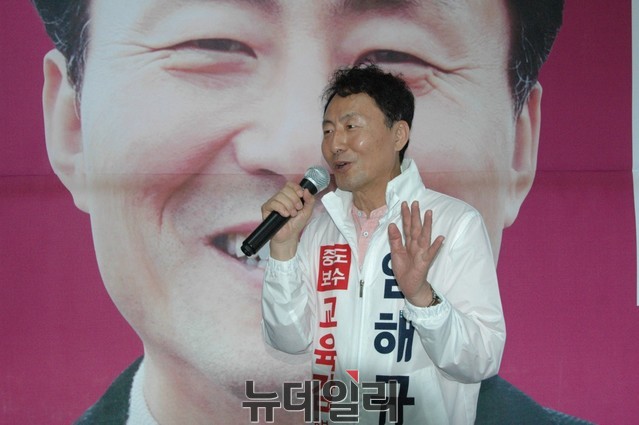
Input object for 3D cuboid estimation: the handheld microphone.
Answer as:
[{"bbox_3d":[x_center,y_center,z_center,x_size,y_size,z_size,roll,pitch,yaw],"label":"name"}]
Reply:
[{"bbox_3d":[-0.067,-0.004,1.605,0.052,0.237,0.052,44,-12,0],"label":"handheld microphone"}]

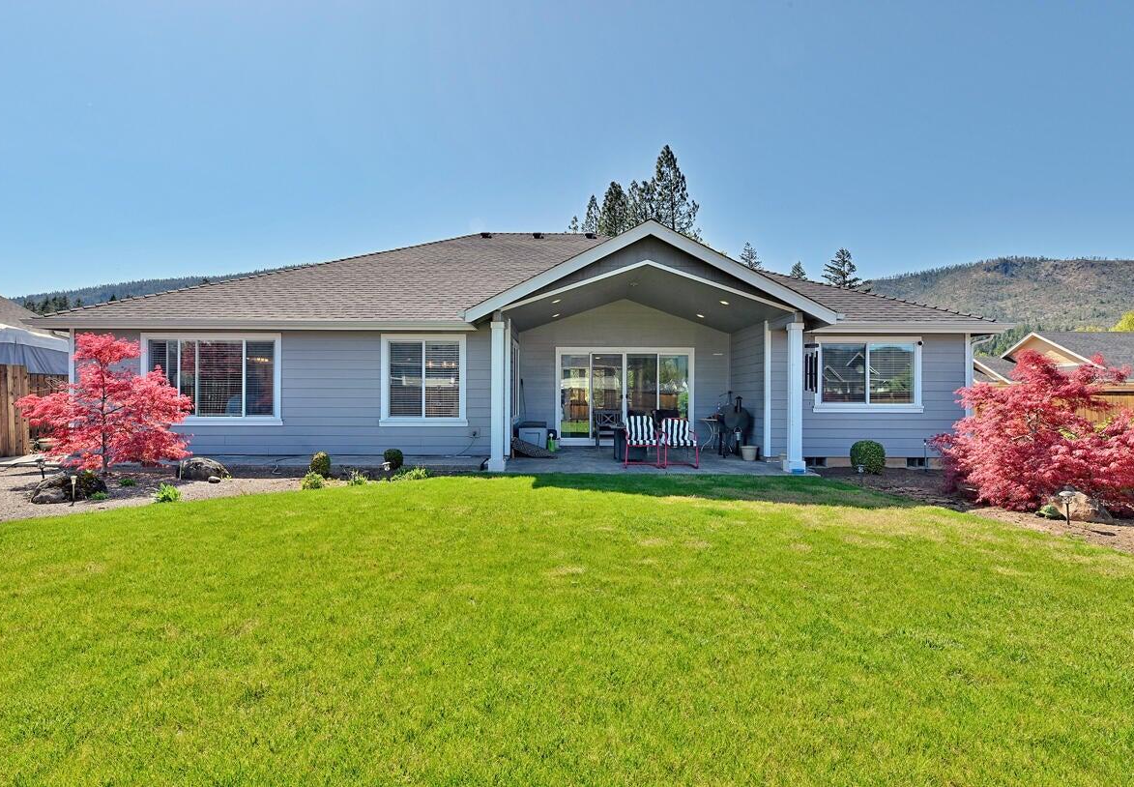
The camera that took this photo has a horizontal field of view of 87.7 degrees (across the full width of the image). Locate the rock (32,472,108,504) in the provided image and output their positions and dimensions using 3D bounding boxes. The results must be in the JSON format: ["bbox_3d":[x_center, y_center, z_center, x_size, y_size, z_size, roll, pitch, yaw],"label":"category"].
[{"bbox_3d":[-5.980,1.100,7.100,0.770,0.340,0.620,0,0,-30],"label":"rock"}]

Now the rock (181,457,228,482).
[{"bbox_3d":[-5.450,1.100,8.900,0.750,0.320,0.580,0,0,-14],"label":"rock"}]

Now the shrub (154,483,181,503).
[{"bbox_3d":[-4.710,1.165,6.950,0.280,0.210,0.280,0,0,0],"label":"shrub"}]

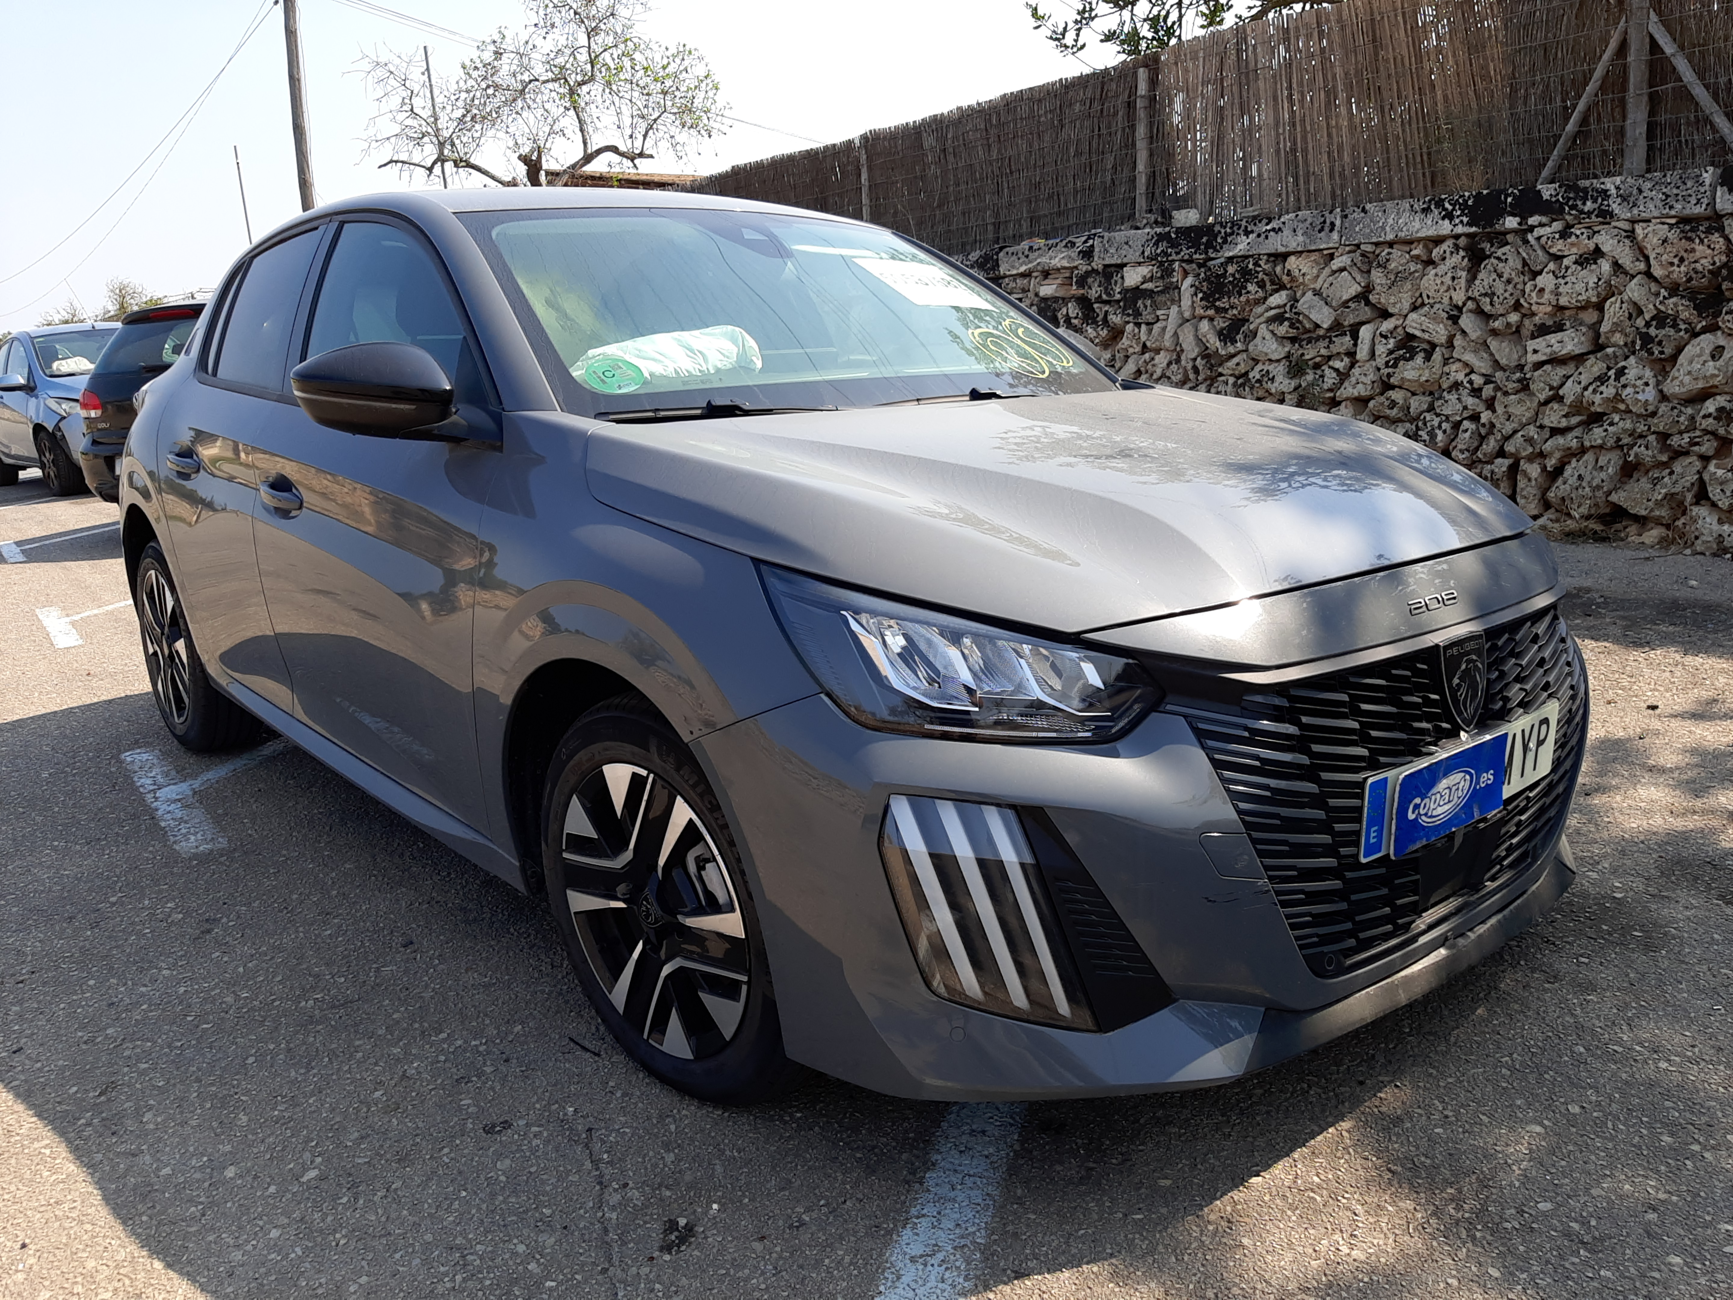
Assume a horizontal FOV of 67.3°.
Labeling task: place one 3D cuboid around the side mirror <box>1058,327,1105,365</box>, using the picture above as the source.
[{"bbox_3d":[0.462,-0.726,3.307,0.240,0.165,0.170,-12,17,-40],"label":"side mirror"}]

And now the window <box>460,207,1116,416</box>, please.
[{"bbox_3d":[-0.105,-0.689,2.663,1.400,0.130,0.840,-13,49,-40],"label":"window"}]

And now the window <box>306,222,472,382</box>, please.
[{"bbox_3d":[-0.941,-0.669,2.550,0.080,0.430,0.980,23,-7,-43],"label":"window"}]

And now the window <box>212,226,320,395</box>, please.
[{"bbox_3d":[-1.437,-0.800,3.104,0.070,0.410,0.660,23,-7,-43],"label":"window"}]

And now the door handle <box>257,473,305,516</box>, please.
[{"bbox_3d":[-1.216,-0.324,2.707,0.055,0.065,0.190,-13,17,-40],"label":"door handle"}]

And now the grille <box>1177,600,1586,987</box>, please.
[{"bbox_3d":[0.787,0.150,1.843,1.060,0.410,0.170,-13,17,-40],"label":"grille"}]

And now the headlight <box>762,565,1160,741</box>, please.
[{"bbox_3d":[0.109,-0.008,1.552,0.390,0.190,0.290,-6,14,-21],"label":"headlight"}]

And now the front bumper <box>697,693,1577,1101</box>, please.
[{"bbox_3d":[0.629,0.181,2.034,1.720,0.520,0.660,-13,17,-40],"label":"front bumper"}]

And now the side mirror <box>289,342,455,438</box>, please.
[{"bbox_3d":[-0.803,-0.425,2.166,0.210,0.155,0.200,-13,17,-40],"label":"side mirror"}]

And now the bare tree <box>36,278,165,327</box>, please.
[{"bbox_3d":[-23.549,-9.673,40.000,4.000,4.000,4.000,-13,17,-40],"label":"bare tree"}]

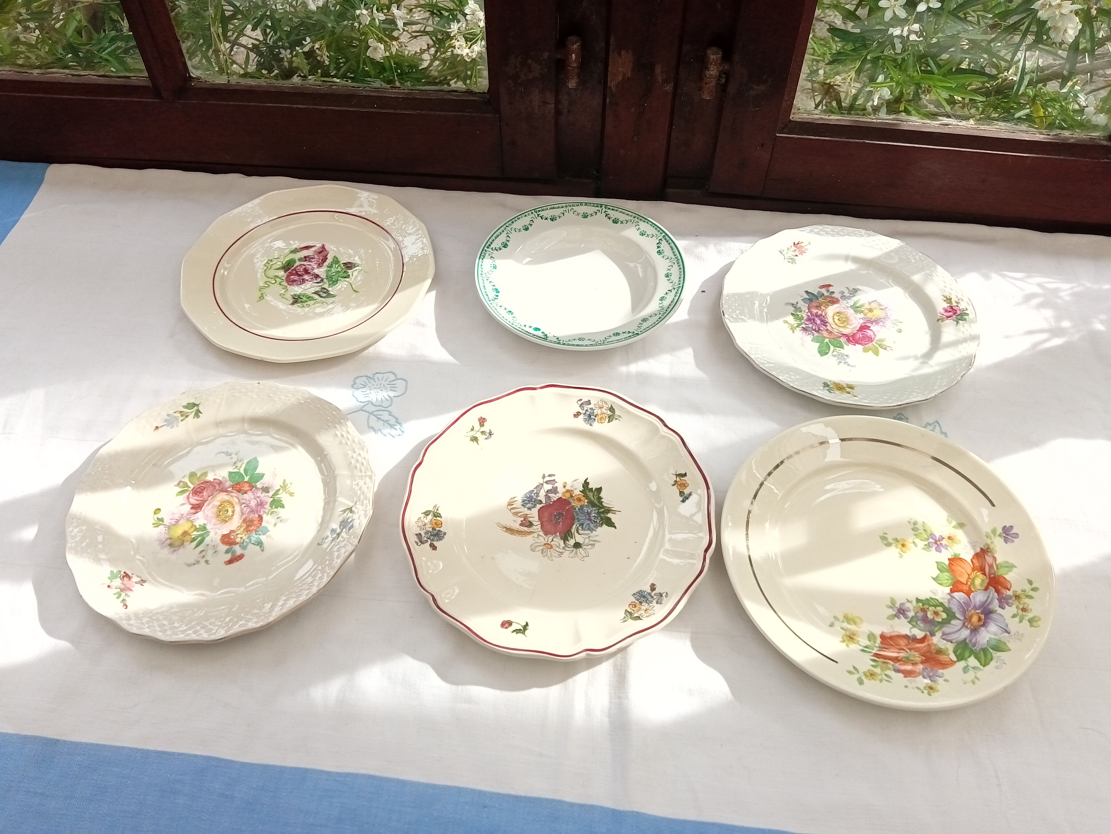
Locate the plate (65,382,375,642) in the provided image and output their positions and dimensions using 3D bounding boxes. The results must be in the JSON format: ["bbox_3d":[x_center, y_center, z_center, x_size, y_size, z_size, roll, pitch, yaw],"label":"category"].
[{"bbox_3d":[-0.263,0.072,0.721,0.240,0.025,0.240,0,53,0],"label":"plate"}]

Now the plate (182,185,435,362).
[{"bbox_3d":[-0.239,-0.140,0.883,0.246,0.024,0.246,0,53,0],"label":"plate"}]

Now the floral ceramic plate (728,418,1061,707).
[{"bbox_3d":[0.253,0.105,0.696,0.252,0.025,0.252,0,53,0],"label":"floral ceramic plate"}]

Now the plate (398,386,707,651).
[{"bbox_3d":[0.003,0.078,0.717,0.248,0.025,0.248,0,53,0],"label":"plate"}]

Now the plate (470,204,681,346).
[{"bbox_3d":[0.025,-0.128,0.867,0.200,0.035,0.200,0,53,0],"label":"plate"}]

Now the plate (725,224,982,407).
[{"bbox_3d":[0.273,-0.093,0.847,0.234,0.025,0.234,0,53,0],"label":"plate"}]

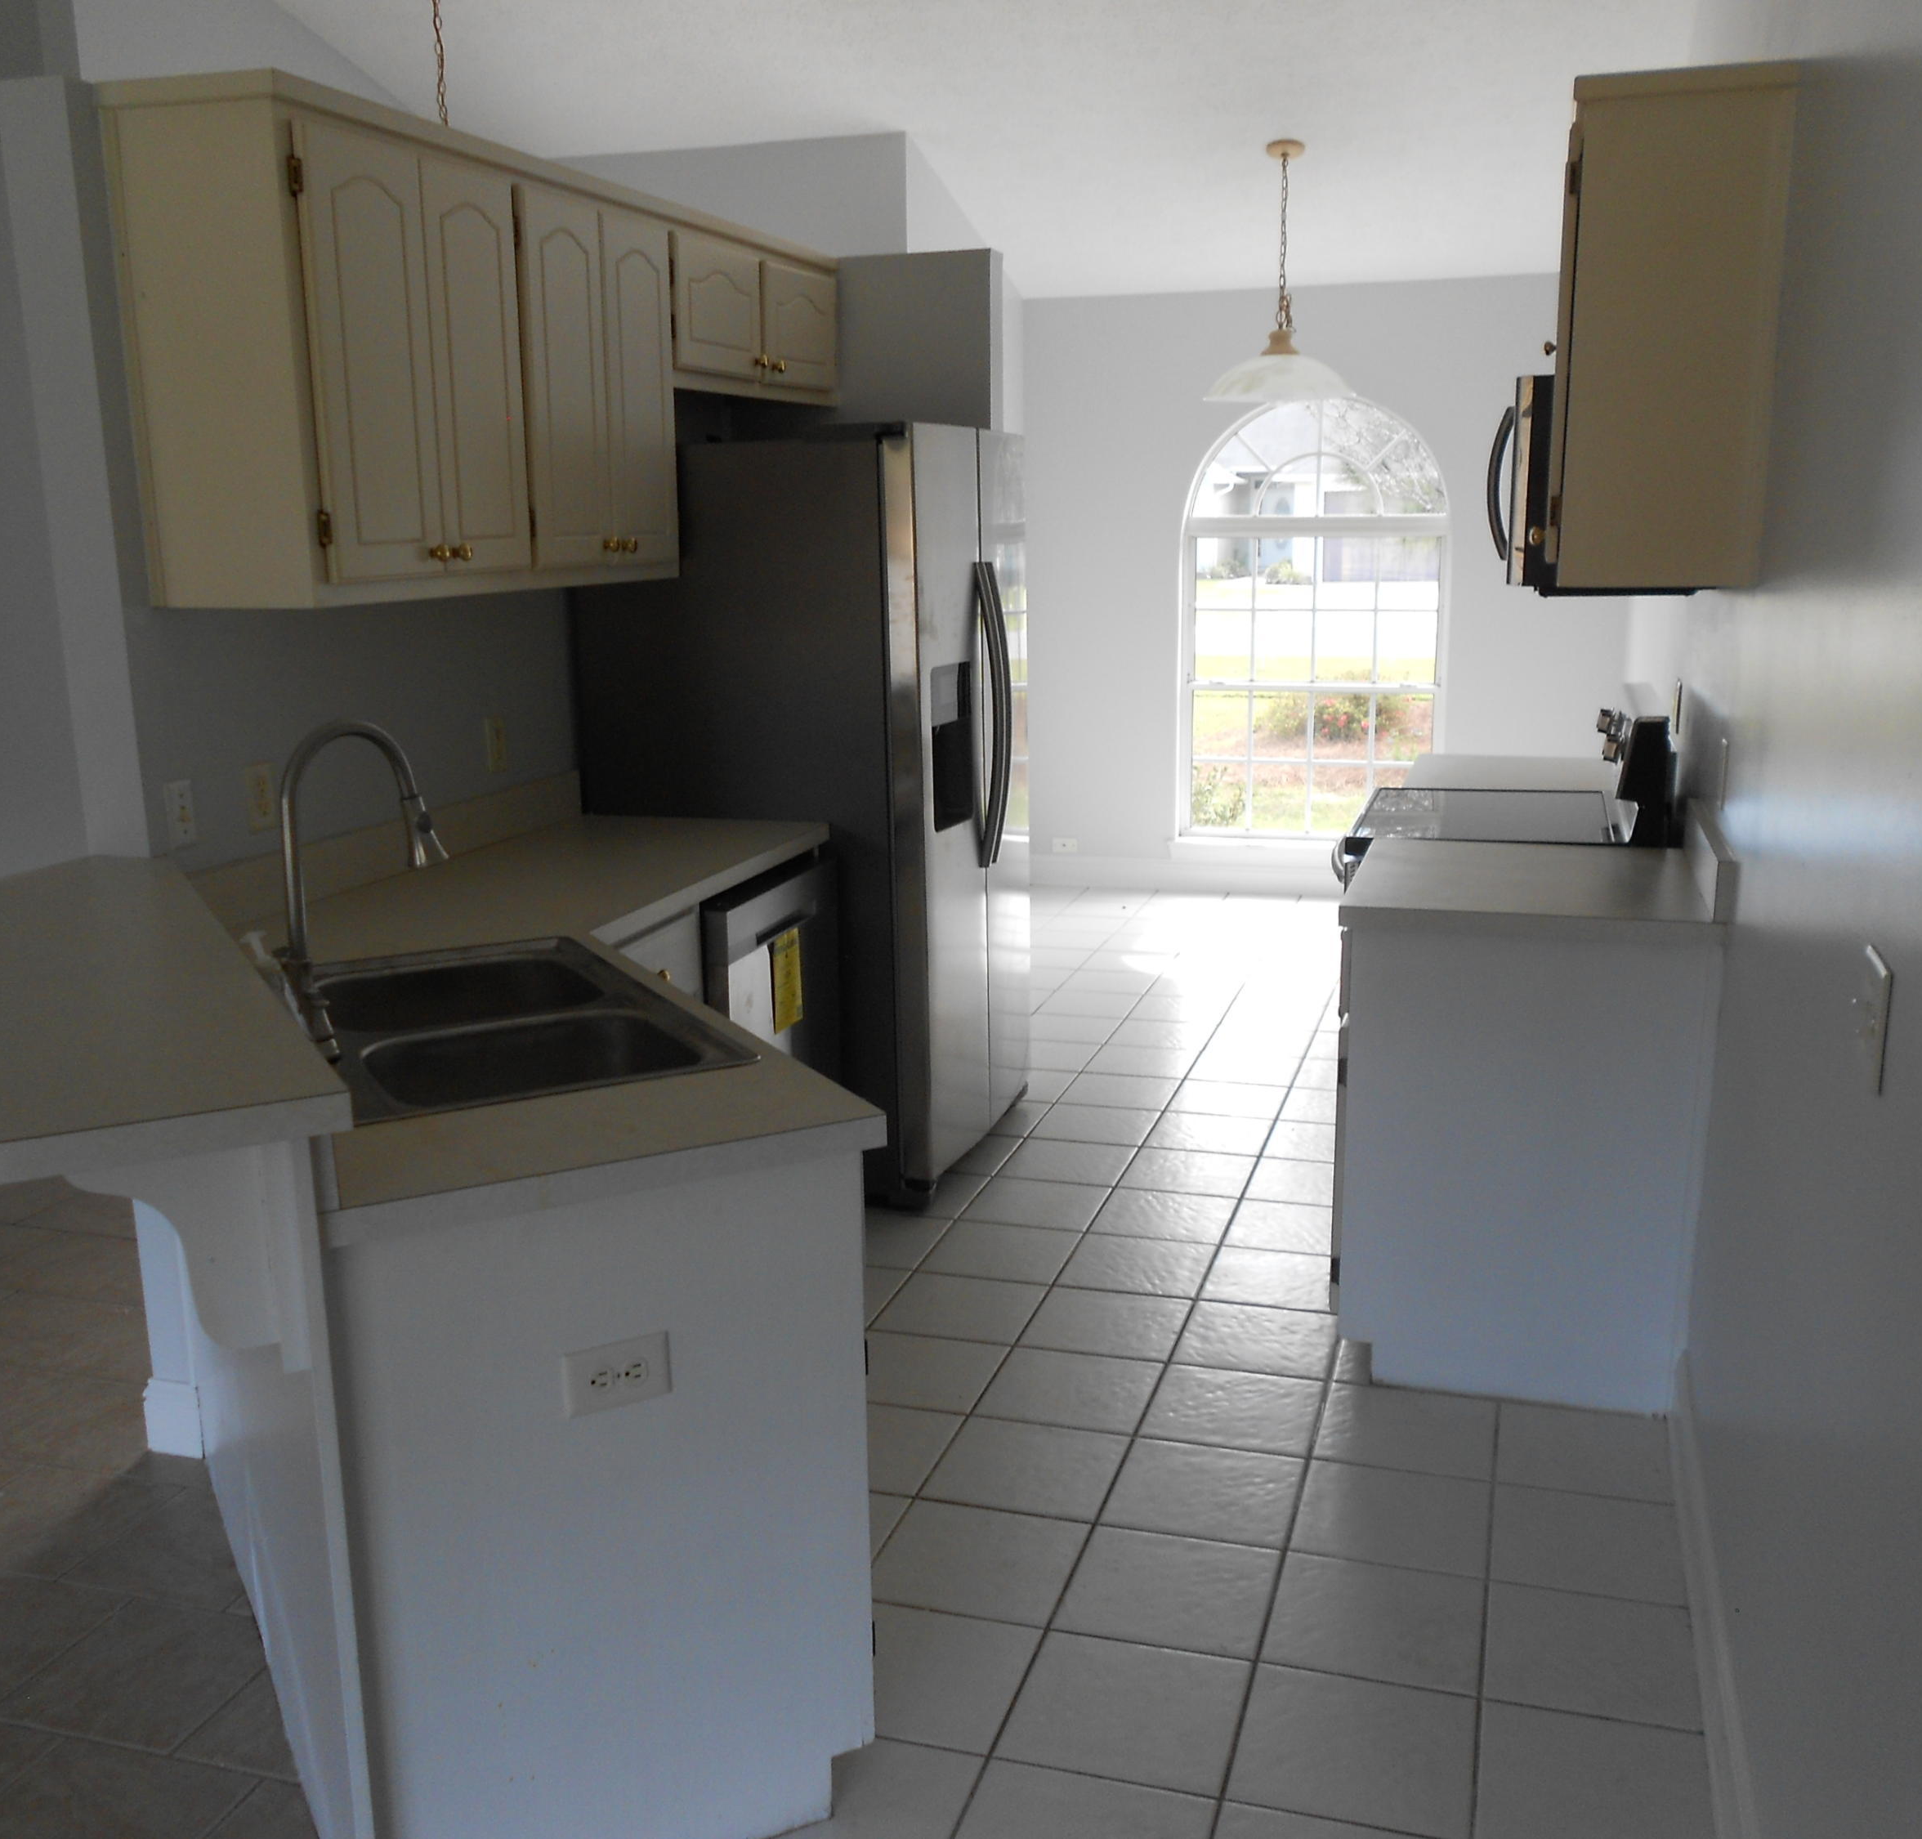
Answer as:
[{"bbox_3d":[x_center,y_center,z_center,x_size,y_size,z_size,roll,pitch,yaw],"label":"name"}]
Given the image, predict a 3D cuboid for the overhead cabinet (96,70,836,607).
[{"bbox_3d":[-0.825,-1.118,3.931,0.338,0.795,2.268,3,13,18],"label":"overhead cabinet"}]

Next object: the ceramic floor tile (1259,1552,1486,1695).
[{"bbox_3d":[0.619,1.048,2.738,0.303,0.010,0.303,3,13,17],"label":"ceramic floor tile"}]

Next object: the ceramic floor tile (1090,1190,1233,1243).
[{"bbox_3d":[0.475,0.695,4.289,0.297,0.010,0.294,3,13,17],"label":"ceramic floor tile"}]

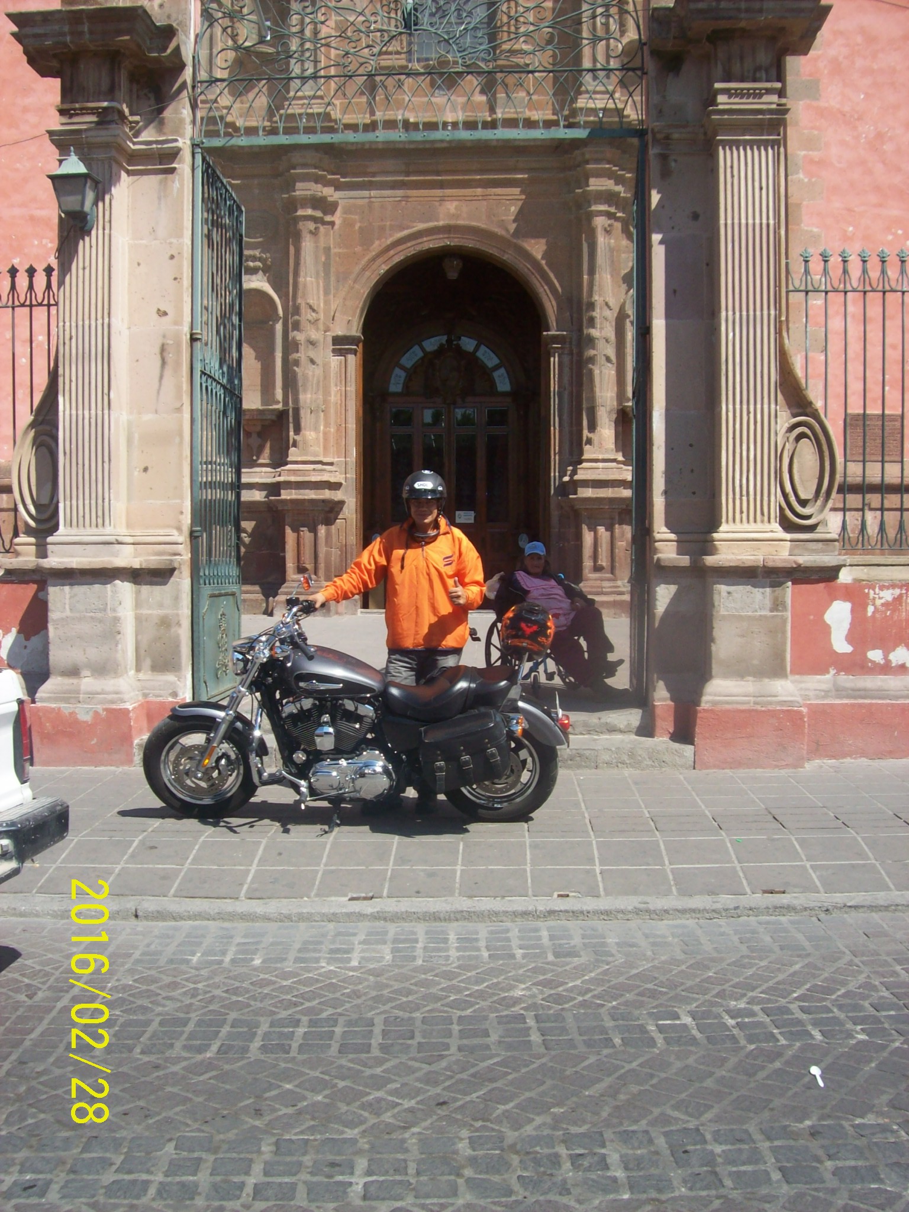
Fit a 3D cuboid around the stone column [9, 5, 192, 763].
[{"bbox_3d":[-2.180,-1.317,8.109,1.020,4.600,0.850,0,3,1],"label":"stone column"}]

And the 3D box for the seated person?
[{"bbox_3d":[0.728,0.085,9.100,0.880,1.120,0.620,3,4,44],"label":"seated person"}]

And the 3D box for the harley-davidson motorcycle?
[{"bbox_3d":[-0.495,0.527,6.319,2.200,1.180,0.880,0,3,1],"label":"harley-davidson motorcycle"}]

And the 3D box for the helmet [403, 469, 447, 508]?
[{"bbox_3d":[-0.161,-0.619,6.700,0.235,0.215,0.285,0,3,3],"label":"helmet"}]

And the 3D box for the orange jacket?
[{"bbox_3d":[-0.276,-0.119,6.740,0.870,0.720,0.360,0,3,9],"label":"orange jacket"}]

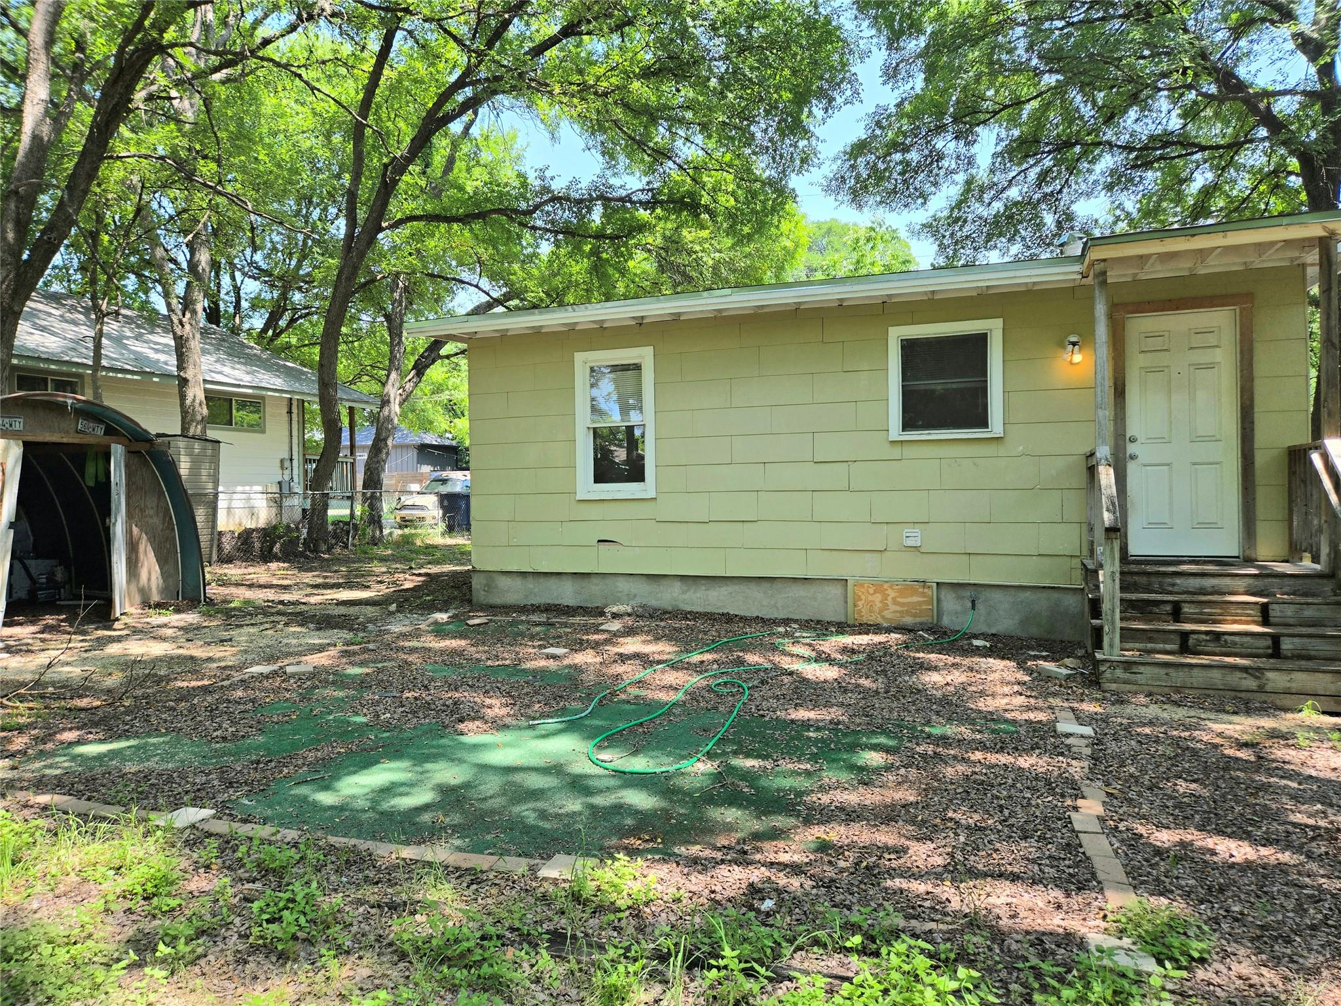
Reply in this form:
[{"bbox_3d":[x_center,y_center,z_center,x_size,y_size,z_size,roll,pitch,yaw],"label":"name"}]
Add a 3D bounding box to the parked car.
[{"bbox_3d":[-6.000,-0.050,24.500,1.710,1.430,3.740,0,2,20],"label":"parked car"}]

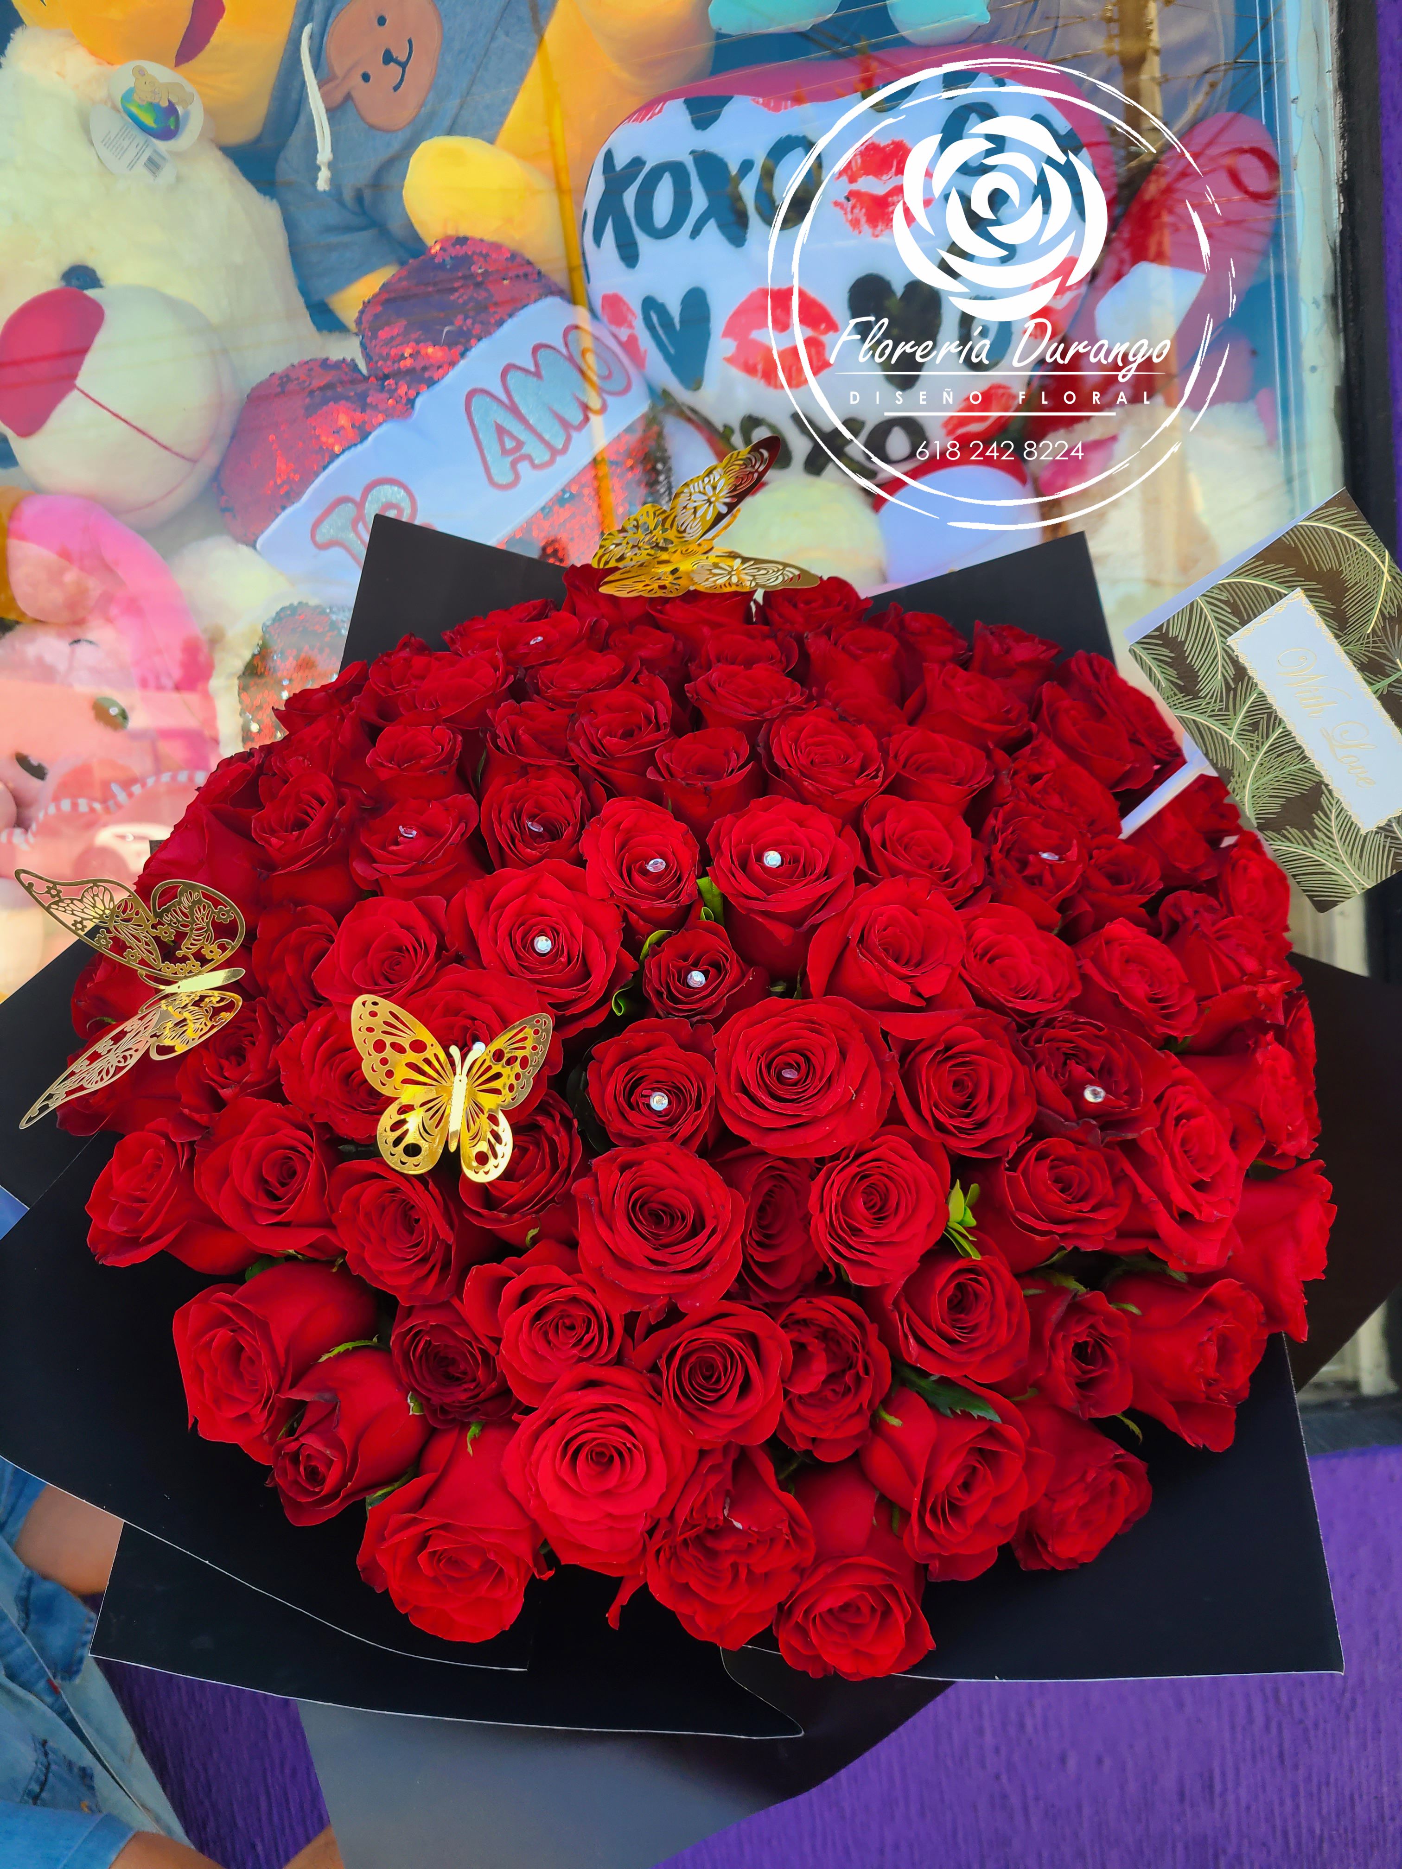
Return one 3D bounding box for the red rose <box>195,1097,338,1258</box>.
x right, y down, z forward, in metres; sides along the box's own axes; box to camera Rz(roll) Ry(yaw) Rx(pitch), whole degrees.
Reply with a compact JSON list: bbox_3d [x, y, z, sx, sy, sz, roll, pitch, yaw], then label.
[{"bbox_3d":[-0.171,0.097,0.558,0.058,0.058,0.047,-7,-12,2],"label":"red rose"}]

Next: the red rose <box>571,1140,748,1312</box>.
[{"bbox_3d":[-0.015,0.104,0.500,0.058,0.058,0.051,0,-20,-2],"label":"red rose"}]

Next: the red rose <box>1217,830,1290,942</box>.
[{"bbox_3d":[0.277,-0.023,0.712,0.049,0.049,0.048,0,-25,-41],"label":"red rose"}]

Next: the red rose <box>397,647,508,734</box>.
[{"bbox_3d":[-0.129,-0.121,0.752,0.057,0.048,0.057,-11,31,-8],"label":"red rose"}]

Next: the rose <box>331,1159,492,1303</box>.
[{"bbox_3d":[-0.118,0.121,0.582,0.060,0.060,0.054,-3,-12,19],"label":"rose"}]

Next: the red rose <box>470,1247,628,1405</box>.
[{"bbox_3d":[-0.066,0.158,0.572,0.062,0.062,0.053,-9,2,-17],"label":"red rose"}]

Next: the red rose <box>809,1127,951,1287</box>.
[{"bbox_3d":[0.070,0.107,0.548,0.056,0.056,0.047,0,-15,-8],"label":"red rose"}]

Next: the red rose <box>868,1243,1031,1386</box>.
[{"bbox_3d":[0.094,0.147,0.543,0.055,0.055,0.048,0,-6,-12],"label":"red rose"}]

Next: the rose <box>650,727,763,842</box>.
[{"bbox_3d":[0.003,-0.062,0.615,0.048,0.050,0.048,2,46,0],"label":"rose"}]

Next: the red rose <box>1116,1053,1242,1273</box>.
[{"bbox_3d":[0.198,0.099,0.612,0.062,0.084,0.056,-11,-1,-29],"label":"red rose"}]

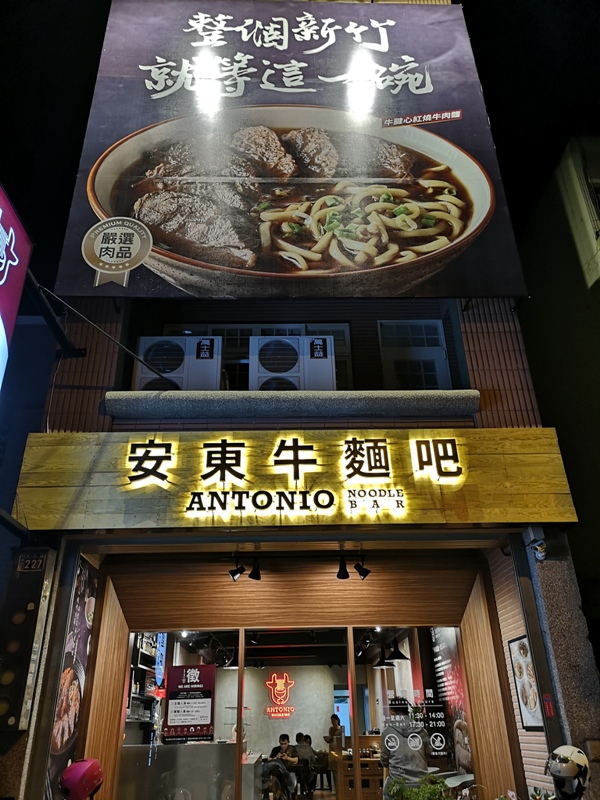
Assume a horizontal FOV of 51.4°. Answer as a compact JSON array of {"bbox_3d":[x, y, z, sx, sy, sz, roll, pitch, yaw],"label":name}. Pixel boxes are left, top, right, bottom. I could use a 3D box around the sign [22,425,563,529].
[{"bbox_3d":[-0.028,0.742,5.753,4.969,0.917,0.200,0,-28,-2],"label":"sign"}]

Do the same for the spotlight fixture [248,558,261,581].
[{"bbox_3d":[-0.428,1.612,5.934,0.115,0.200,0.150,2,-28,-7],"label":"spotlight fixture"}]

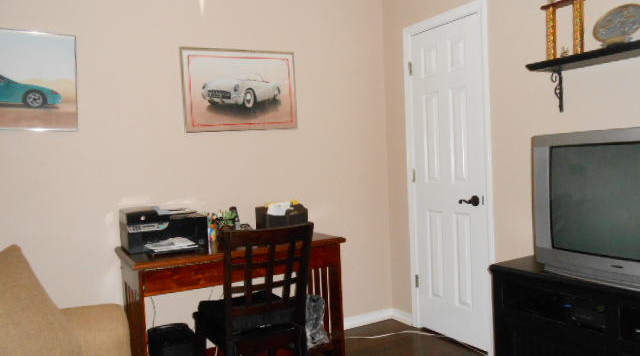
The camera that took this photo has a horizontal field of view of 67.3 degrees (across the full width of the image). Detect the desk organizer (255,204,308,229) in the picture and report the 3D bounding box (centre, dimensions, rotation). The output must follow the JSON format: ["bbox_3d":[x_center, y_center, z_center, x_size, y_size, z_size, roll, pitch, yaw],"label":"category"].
[{"bbox_3d":[-0.235,0.255,2.987,0.270,0.165,0.190,-3,2,-30],"label":"desk organizer"}]

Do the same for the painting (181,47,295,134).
[{"bbox_3d":[-0.485,-0.548,3.030,0.738,0.497,0.030,-3,2,-30],"label":"painting"}]

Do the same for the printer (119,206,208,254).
[{"bbox_3d":[-0.830,0.271,2.586,0.410,0.210,0.360,-3,2,-30],"label":"printer"}]

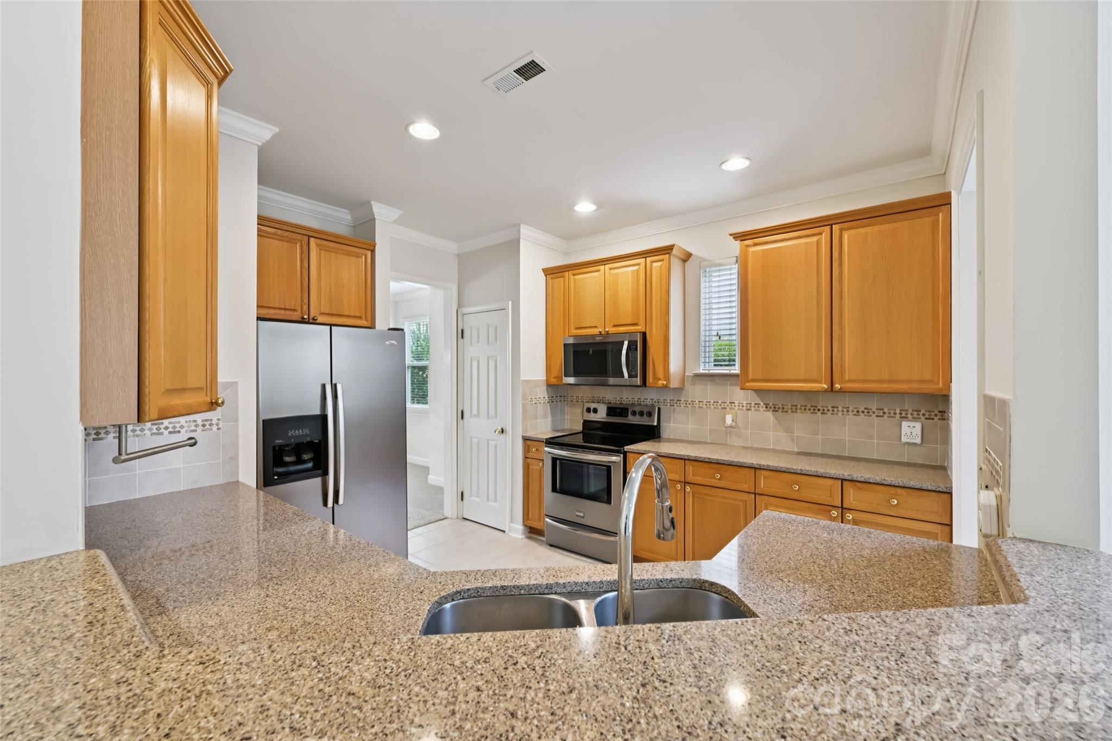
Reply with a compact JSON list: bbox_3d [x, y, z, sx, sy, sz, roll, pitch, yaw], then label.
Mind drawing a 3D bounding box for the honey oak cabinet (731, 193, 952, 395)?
[{"bbox_3d":[1.768,-0.407,2.797,1.143,1.081,0.379,0,0,38],"label":"honey oak cabinet"}]

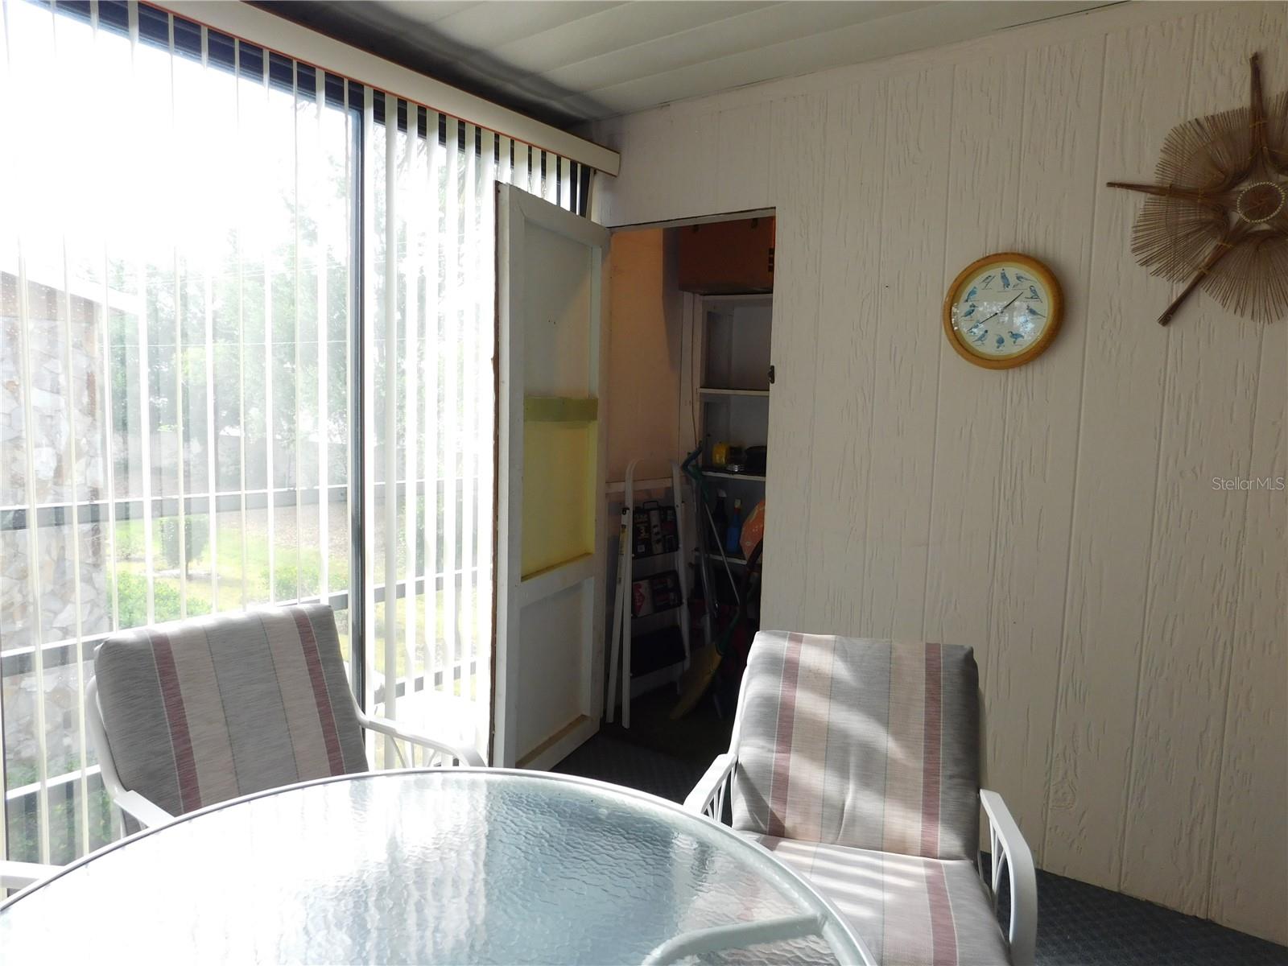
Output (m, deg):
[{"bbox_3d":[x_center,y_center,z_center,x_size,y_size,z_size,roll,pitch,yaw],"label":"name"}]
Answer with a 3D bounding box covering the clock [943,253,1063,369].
[{"bbox_3d":[1.061,-0.506,2.528,0.335,0.335,0.045,6,7,36],"label":"clock"}]

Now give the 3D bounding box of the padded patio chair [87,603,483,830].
[{"bbox_3d":[-0.687,0.737,1.721,0.680,0.870,0.610,6,7,39],"label":"padded patio chair"}]

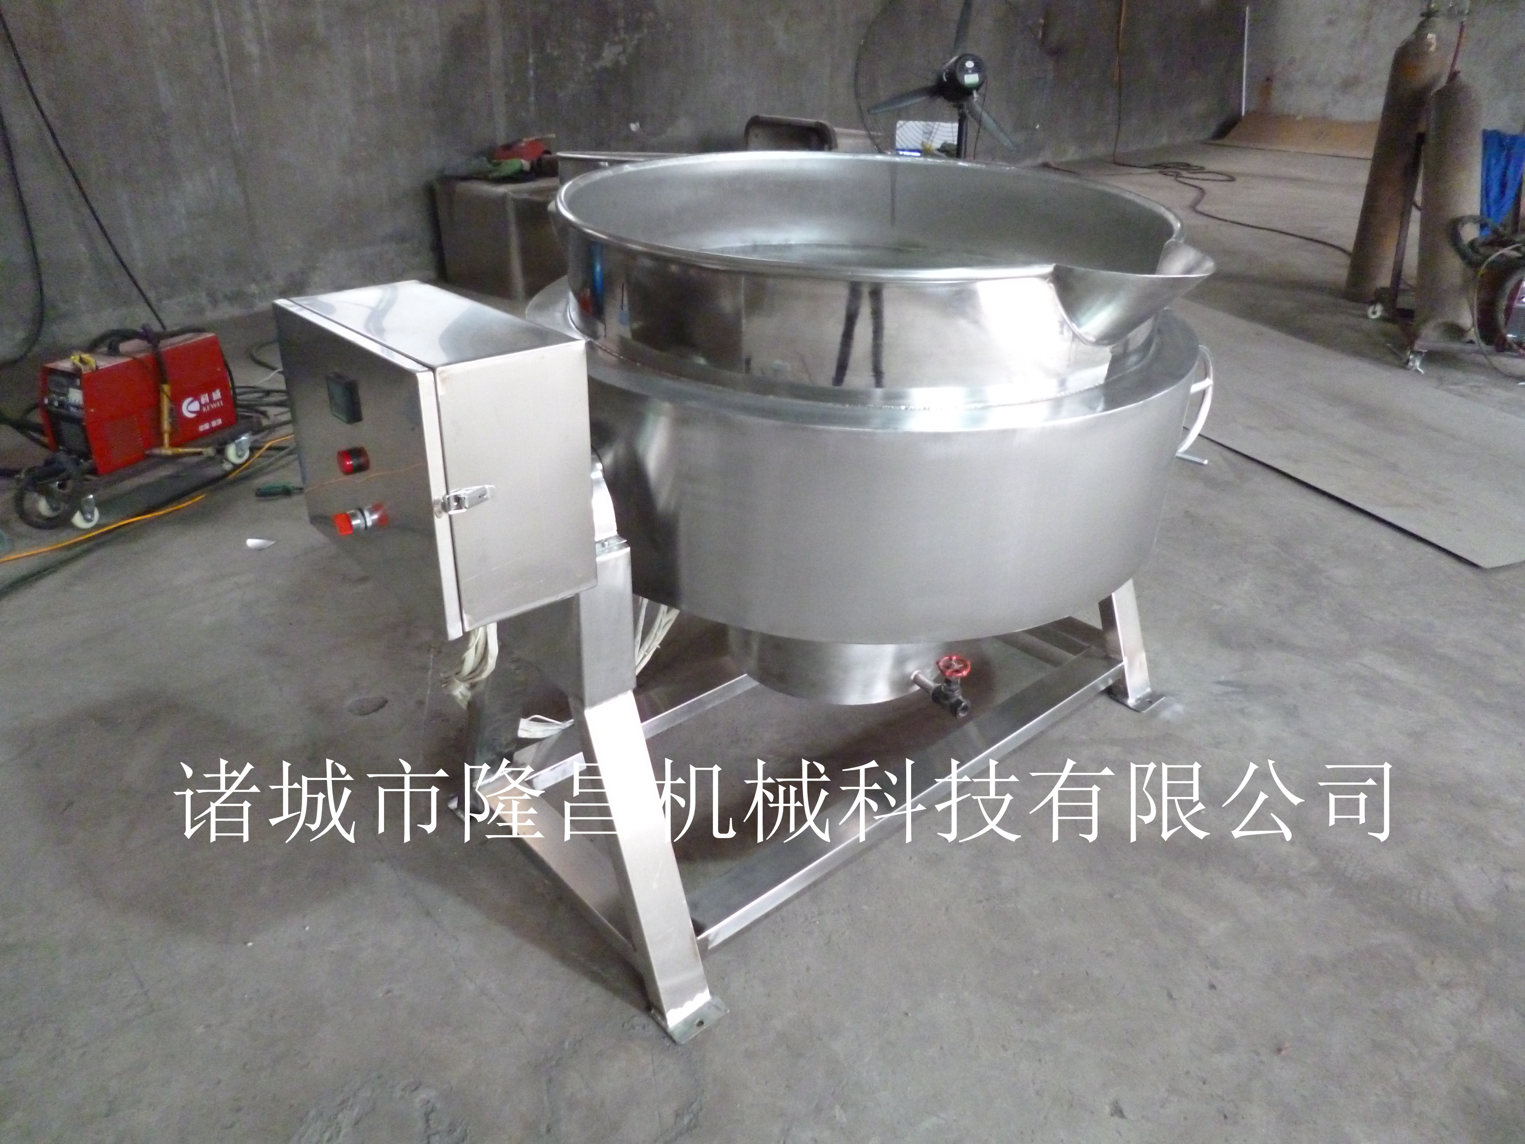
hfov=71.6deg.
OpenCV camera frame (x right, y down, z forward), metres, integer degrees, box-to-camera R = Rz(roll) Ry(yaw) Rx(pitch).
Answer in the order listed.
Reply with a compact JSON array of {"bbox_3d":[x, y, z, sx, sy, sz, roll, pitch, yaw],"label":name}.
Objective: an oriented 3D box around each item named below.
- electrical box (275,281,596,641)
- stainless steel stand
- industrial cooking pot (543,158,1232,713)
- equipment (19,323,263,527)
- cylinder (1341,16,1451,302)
[{"bbox_3d":[-0.414,-0.165,1.345,0.203,0.320,0.401,-23,39,-36],"label":"electrical box"},{"bbox_3d":[0.167,0.024,1.988,1.380,0.742,0.697,-21,35,-38],"label":"stainless steel stand"},{"bbox_3d":[0.171,-0.243,1.928,1.130,0.845,1.160,1,30,-1],"label":"industrial cooking pot"},{"bbox_3d":[-1.894,-0.467,3.189,0.275,0.430,0.600,18,34,25],"label":"equipment"},{"bbox_3d":[3.098,-2.003,5.174,0.220,1.290,0.220,13,32,27],"label":"cylinder"}]

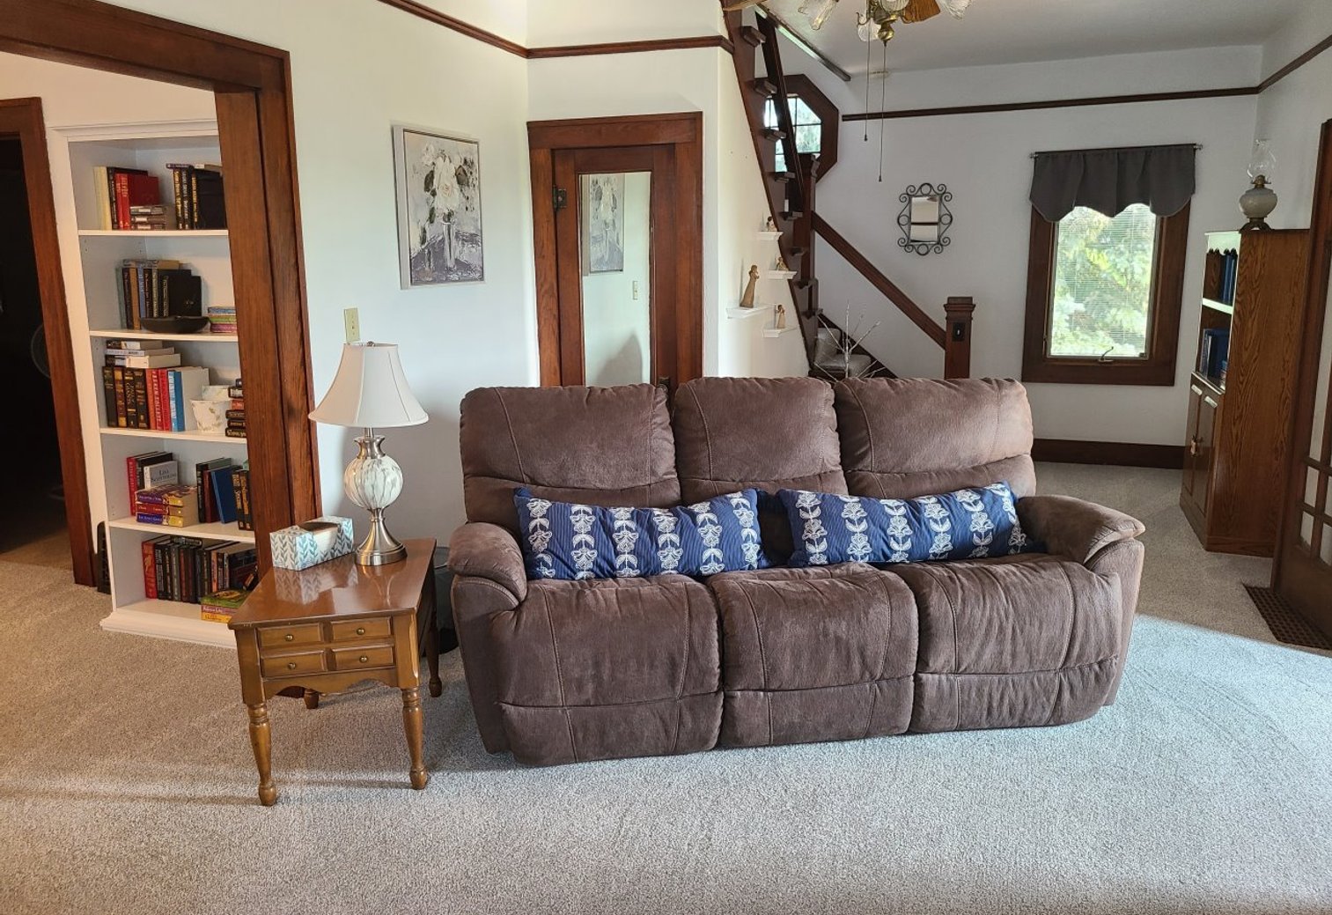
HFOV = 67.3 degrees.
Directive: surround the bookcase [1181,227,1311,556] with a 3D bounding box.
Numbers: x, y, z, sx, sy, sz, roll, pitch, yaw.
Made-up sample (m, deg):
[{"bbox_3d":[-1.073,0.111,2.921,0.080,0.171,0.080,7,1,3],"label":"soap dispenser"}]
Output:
[{"bbox_3d":[3.086,-0.386,5.331,0.357,1.592,0.965,4,12,19],"label":"bookcase"}]

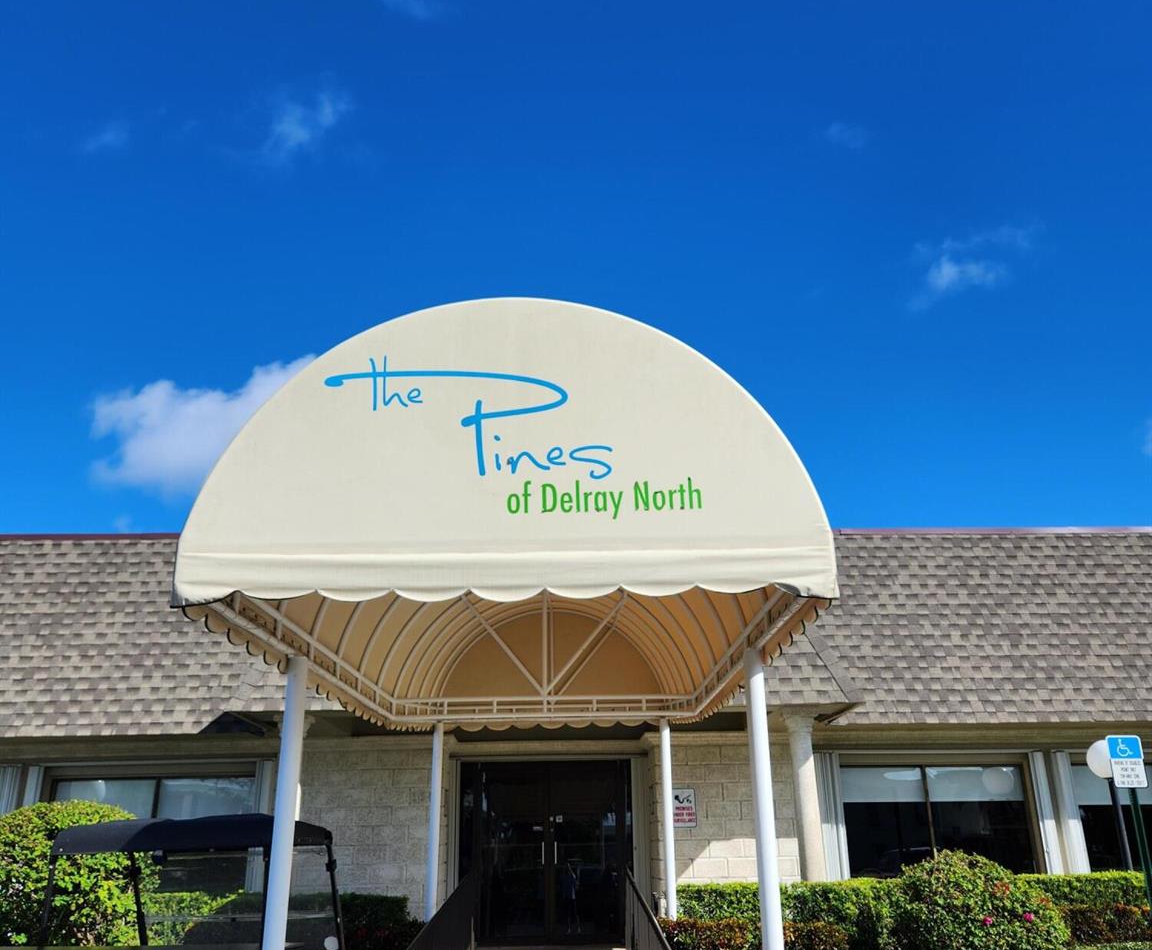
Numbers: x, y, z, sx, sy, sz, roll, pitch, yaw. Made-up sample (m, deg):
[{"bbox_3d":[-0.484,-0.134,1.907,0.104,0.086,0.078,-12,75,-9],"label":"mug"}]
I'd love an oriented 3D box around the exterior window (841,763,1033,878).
[{"bbox_3d":[4.219,4.096,11.913,2.160,1.400,0.120,-1,-19,0],"label":"exterior window"}]

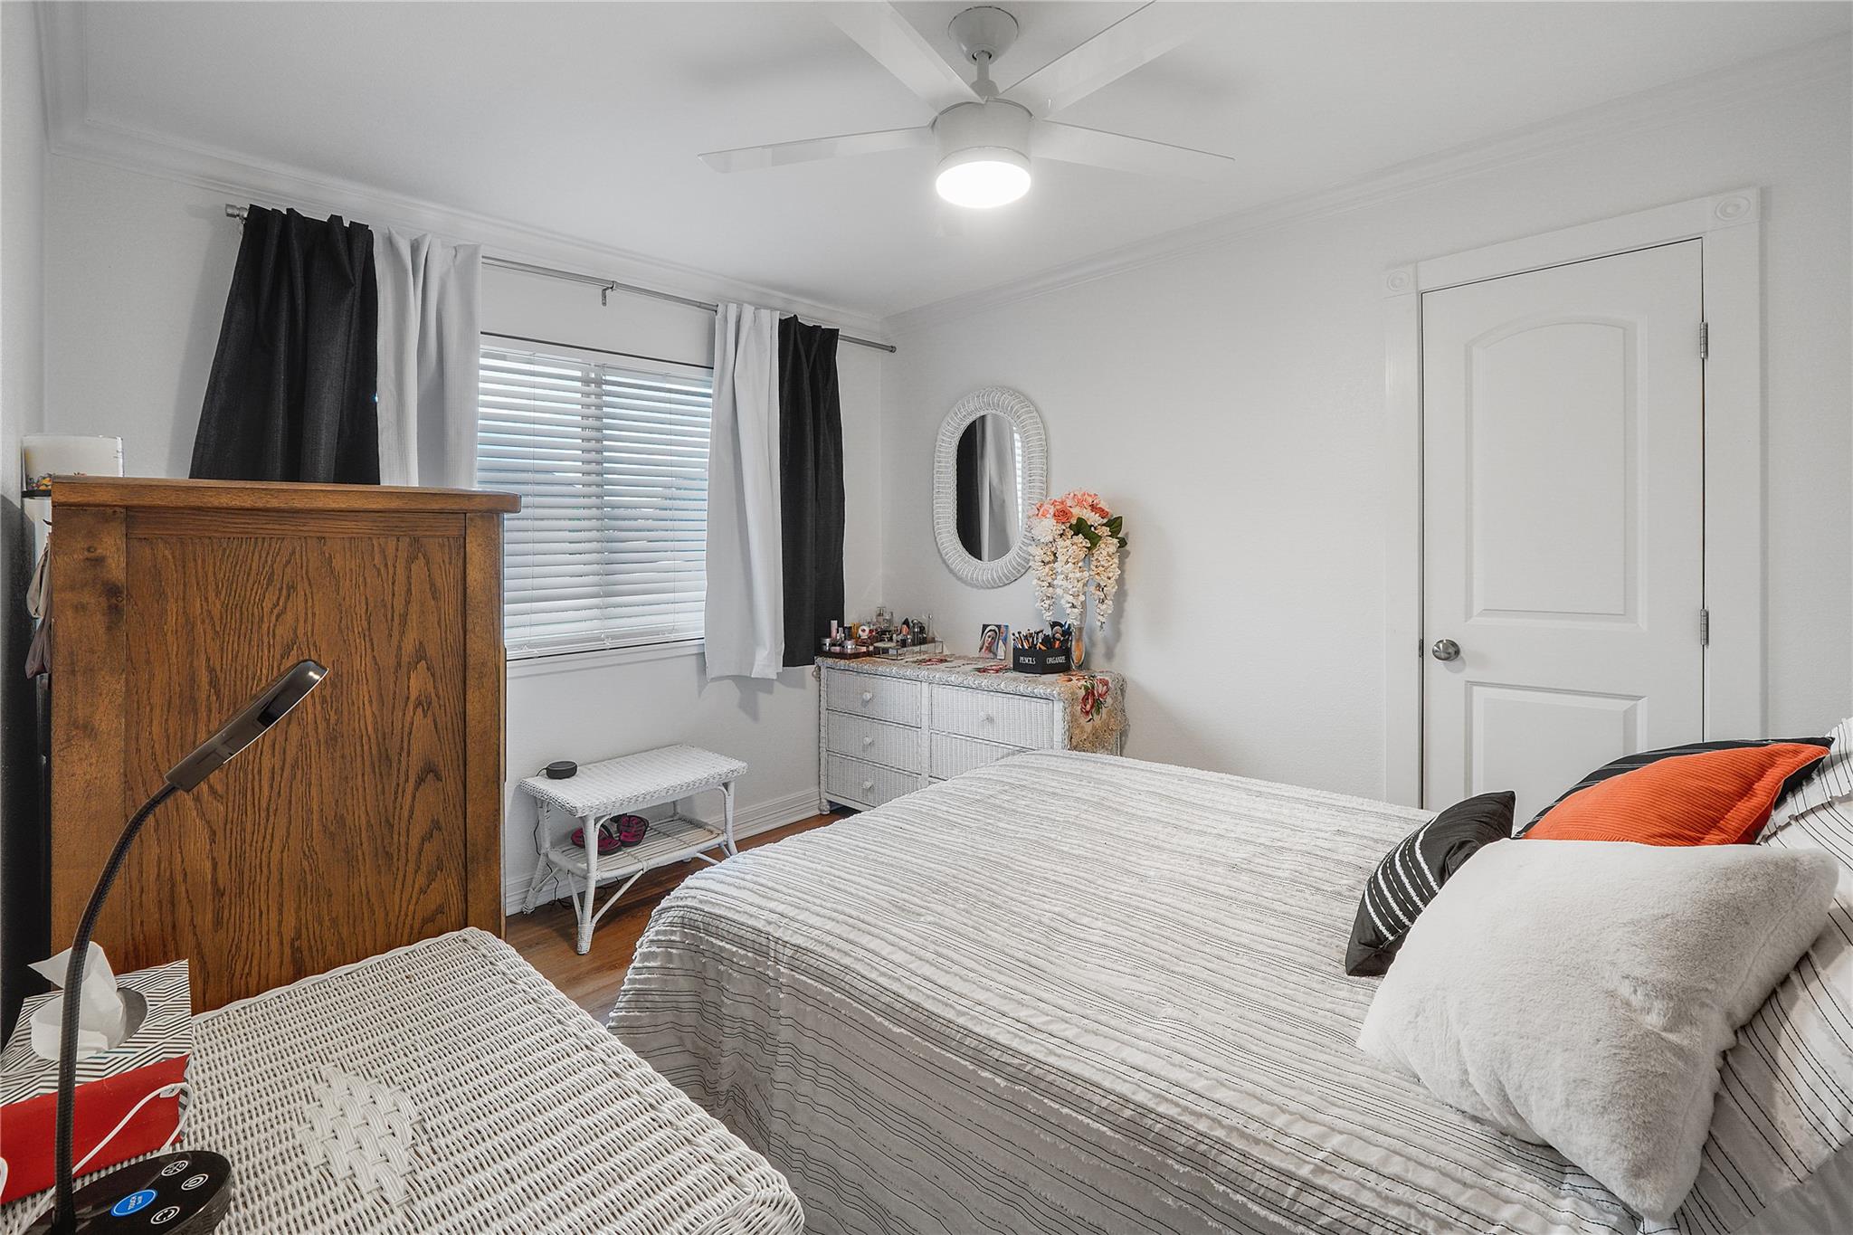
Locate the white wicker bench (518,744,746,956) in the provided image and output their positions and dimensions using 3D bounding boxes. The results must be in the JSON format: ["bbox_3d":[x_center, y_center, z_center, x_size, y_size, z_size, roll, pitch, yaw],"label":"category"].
[{"bbox_3d":[-1.072,0.816,2.865,0.470,0.470,0.650,2,4,44],"label":"white wicker bench"}]

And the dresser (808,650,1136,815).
[{"bbox_3d":[0.145,0.592,3.430,1.410,0.755,0.460,2,4,43],"label":"dresser"}]

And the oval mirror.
[{"bbox_3d":[0.279,-0.594,3.515,0.615,0.905,0.045,2,2,43],"label":"oval mirror"}]

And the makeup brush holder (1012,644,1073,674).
[{"bbox_3d":[0.480,0.171,3.210,0.165,0.100,0.165,2,4,44],"label":"makeup brush holder"}]

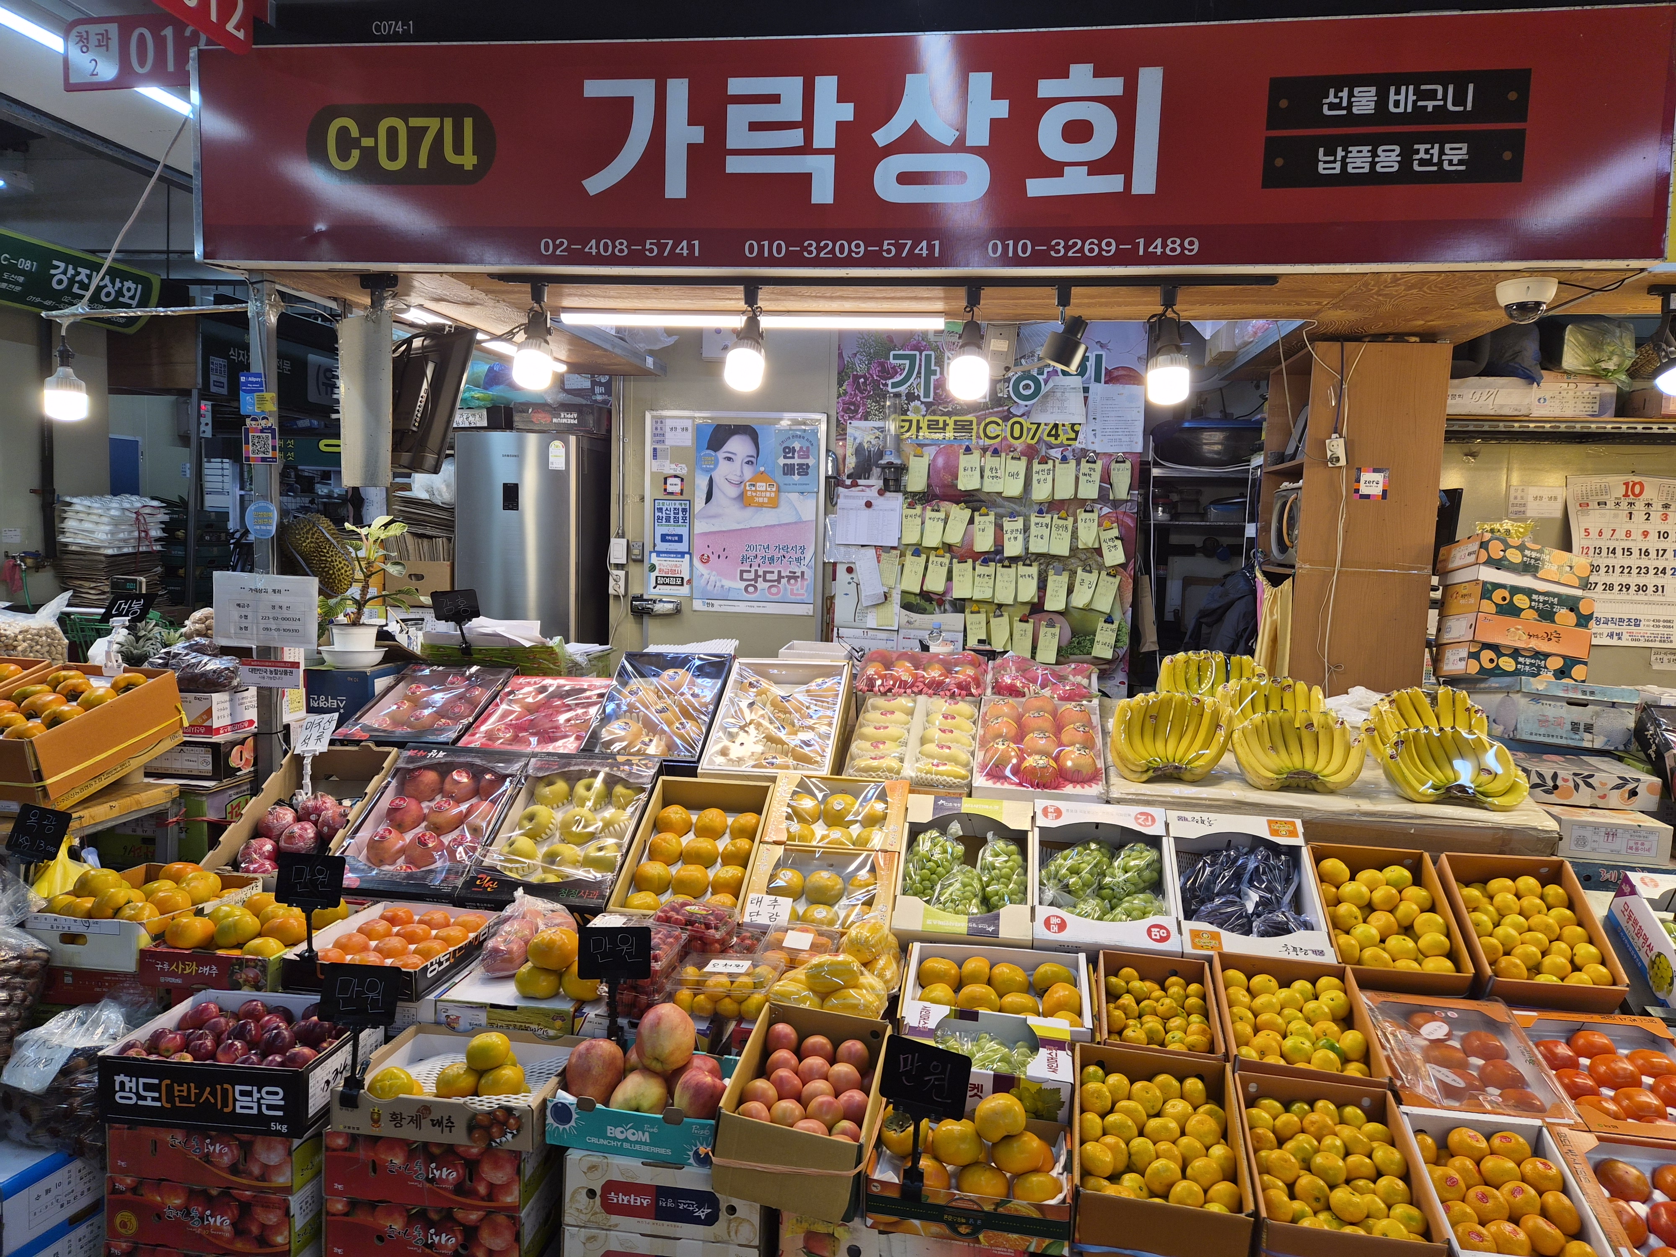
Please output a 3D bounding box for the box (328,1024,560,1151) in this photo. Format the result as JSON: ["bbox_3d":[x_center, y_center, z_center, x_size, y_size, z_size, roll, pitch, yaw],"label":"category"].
[{"bbox_3d":[-0.656,0.810,1.991,0.352,0.072,0.285,2,3,8],"label":"box"}]

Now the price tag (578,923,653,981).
[{"bbox_3d":[-0.444,0.647,2.220,0.145,0.106,0.008,0,-2,2],"label":"price tag"}]

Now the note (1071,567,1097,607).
[{"bbox_3d":[1.109,-0.180,5.002,0.089,0.174,0.012,10,6,7],"label":"note"}]

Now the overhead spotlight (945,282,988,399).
[{"bbox_3d":[0.314,-0.690,2.700,0.096,0.277,0.096,3,6,8],"label":"overhead spotlight"}]

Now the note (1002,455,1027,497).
[{"bbox_3d":[0.818,-0.701,5.147,0.090,0.190,0.012,8,6,7],"label":"note"}]

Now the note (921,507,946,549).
[{"bbox_3d":[0.441,-0.463,5.070,0.089,0.180,0.012,8,6,7],"label":"note"}]

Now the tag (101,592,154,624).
[{"bbox_3d":[-1.730,-0.049,2.719,0.115,0.083,0.006,0,-32,1],"label":"tag"}]

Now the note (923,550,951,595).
[{"bbox_3d":[0.465,-0.264,5.239,0.096,0.191,0.012,10,7,7],"label":"note"}]

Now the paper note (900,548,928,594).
[{"bbox_3d":[0.350,-0.258,5.100,0.088,0.182,0.012,11,6,7],"label":"paper note"}]

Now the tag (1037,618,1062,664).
[{"bbox_3d":[0.984,0.066,5.197,0.089,0.197,0.012,8,7,7],"label":"tag"}]

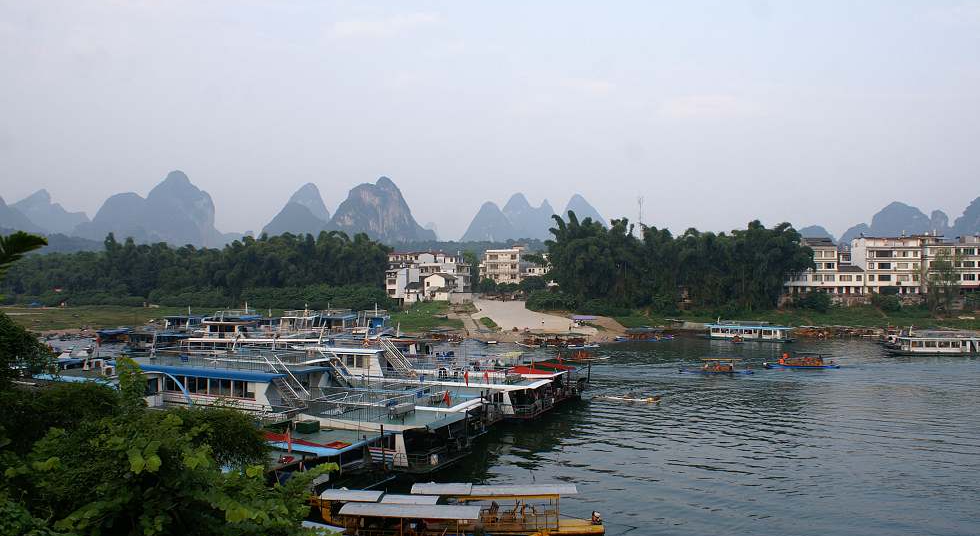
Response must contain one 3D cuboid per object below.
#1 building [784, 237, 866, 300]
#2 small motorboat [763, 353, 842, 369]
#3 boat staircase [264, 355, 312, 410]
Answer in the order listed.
[{"bbox_3d":[91.000,0.298,200.000,18.500,16.400,10.500,0,0,6],"label":"building"},{"bbox_3d":[42.400,12.497,99.800,10.200,2.200,2.100,0,0,1],"label":"small motorboat"},{"bbox_3d":[-15.800,8.827,57.000,3.600,3.700,1.100,0,0,27],"label":"boat staircase"}]

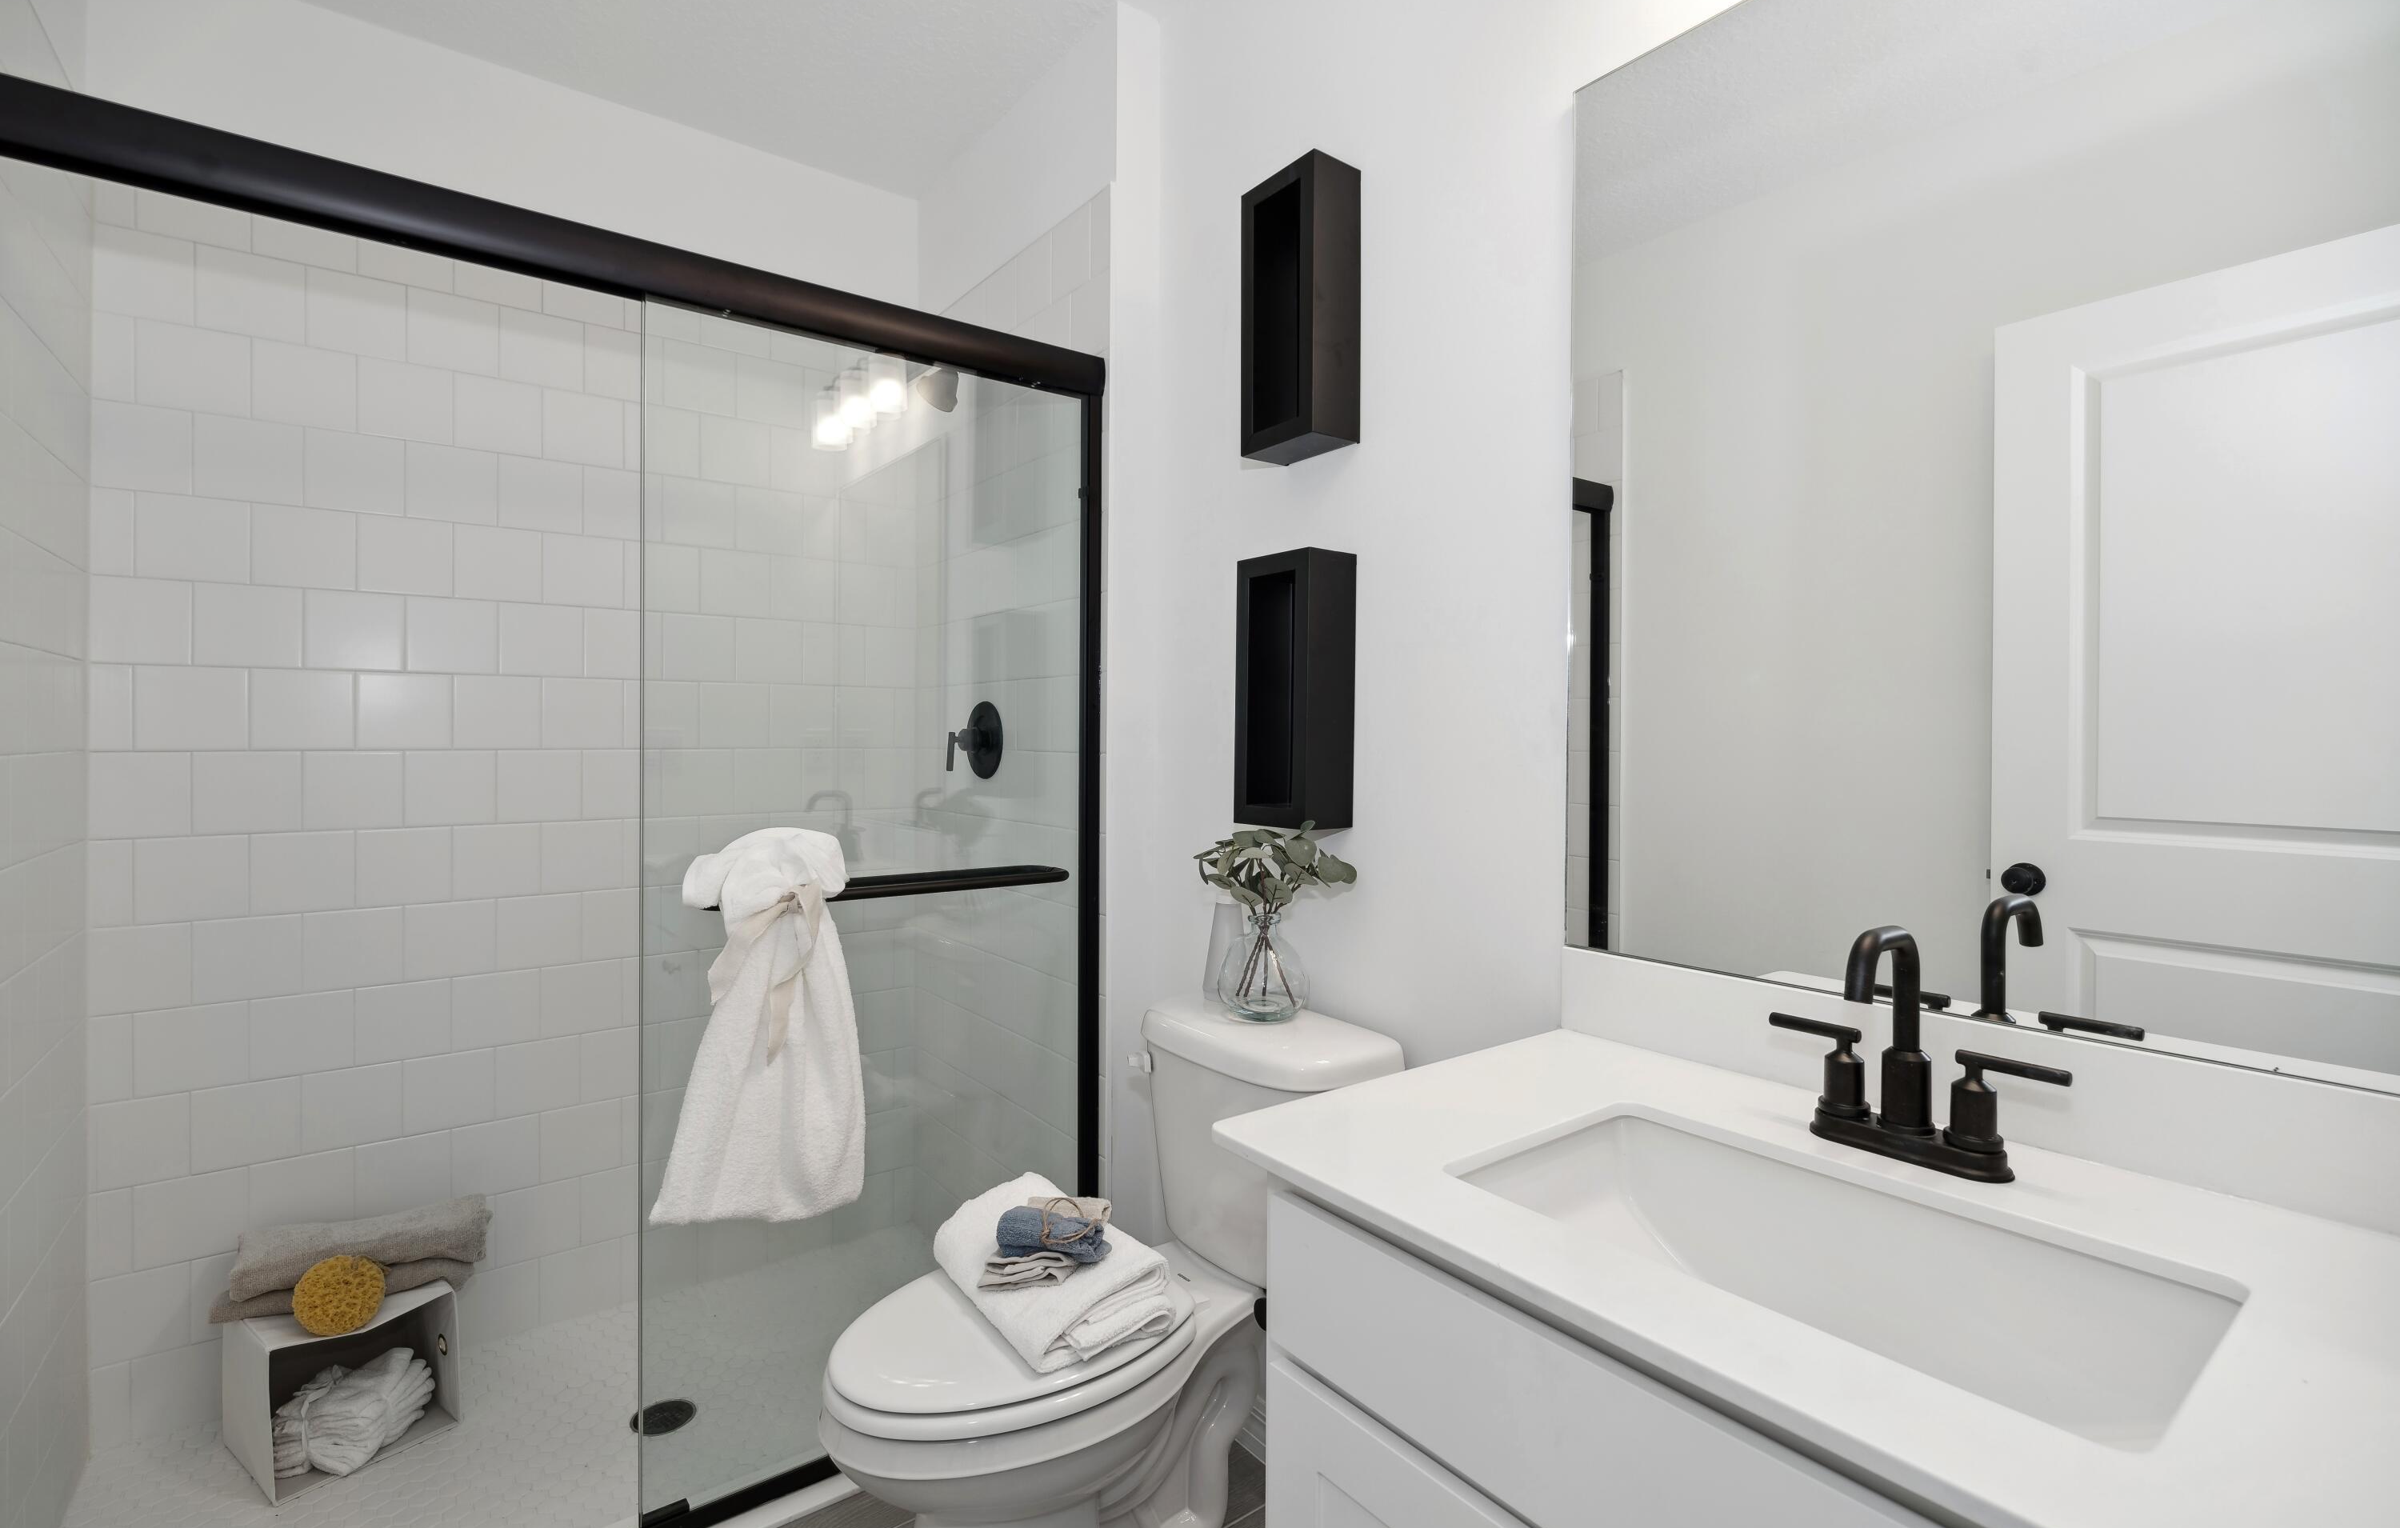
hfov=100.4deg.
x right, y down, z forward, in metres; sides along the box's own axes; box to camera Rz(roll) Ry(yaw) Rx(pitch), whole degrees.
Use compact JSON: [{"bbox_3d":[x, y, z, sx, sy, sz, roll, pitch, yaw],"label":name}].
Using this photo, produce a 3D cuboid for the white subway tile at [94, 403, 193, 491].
[{"bbox_3d":[-1.884,-0.563,1.786,0.129,0.152,0.010,-1,2,-37],"label":"white subway tile"}]

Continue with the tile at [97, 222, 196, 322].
[{"bbox_3d":[-1.892,-0.876,1.798,0.124,0.152,0.009,0,0,-36],"label":"tile"}]

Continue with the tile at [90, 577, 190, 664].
[{"bbox_3d":[-1.897,-0.256,1.797,0.126,0.152,0.009,0,0,-36],"label":"tile"}]

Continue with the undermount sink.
[{"bbox_3d":[0.422,0.415,0.705,0.280,0.160,0.440,0,0,-36],"label":"undermount sink"}]

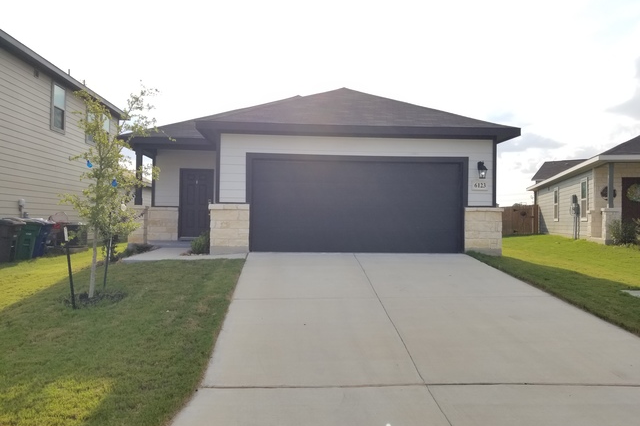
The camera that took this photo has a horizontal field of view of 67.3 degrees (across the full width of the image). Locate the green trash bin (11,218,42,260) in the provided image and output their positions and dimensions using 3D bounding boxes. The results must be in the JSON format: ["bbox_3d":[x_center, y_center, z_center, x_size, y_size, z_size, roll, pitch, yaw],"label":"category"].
[{"bbox_3d":[-8.189,0.732,13.261,0.810,1.100,0.680,0,-1,11],"label":"green trash bin"}]

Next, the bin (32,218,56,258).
[{"bbox_3d":[-8.289,0.757,14.061,0.810,1.100,0.680,1,-1,-3],"label":"bin"}]

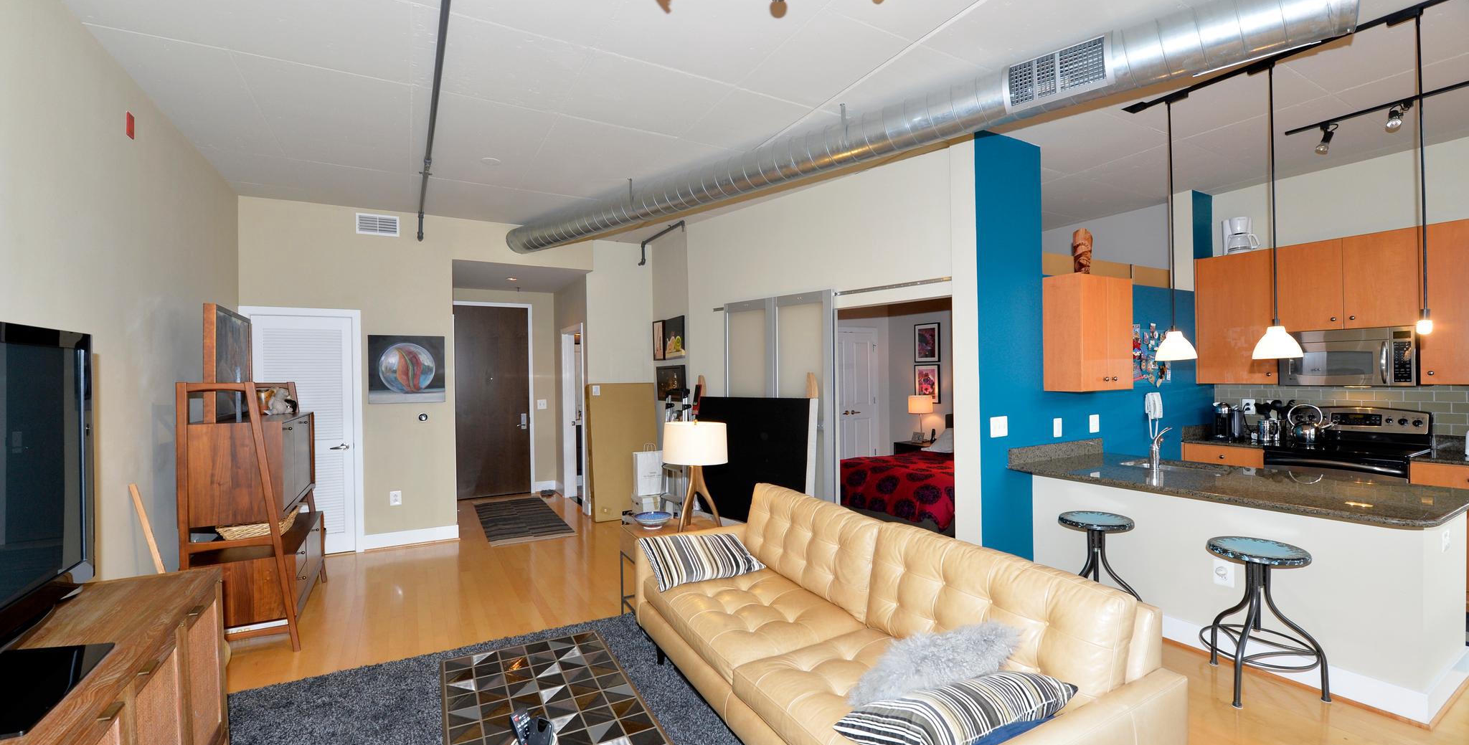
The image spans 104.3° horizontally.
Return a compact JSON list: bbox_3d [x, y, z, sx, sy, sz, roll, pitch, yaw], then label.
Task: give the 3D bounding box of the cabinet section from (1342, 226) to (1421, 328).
[{"bbox_3d":[4.802,-0.669,4.203,0.340,0.688,0.370,-1,0,-30],"label":"cabinet section"}]

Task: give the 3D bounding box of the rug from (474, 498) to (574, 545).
[{"bbox_3d":[-2.401,1.610,6.354,0.764,0.012,2.005,-1,0,-30],"label":"rug"}]

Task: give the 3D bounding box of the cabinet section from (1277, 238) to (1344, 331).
[{"bbox_3d":[4.618,-0.665,4.524,0.340,0.688,0.371,-1,0,-30],"label":"cabinet section"}]

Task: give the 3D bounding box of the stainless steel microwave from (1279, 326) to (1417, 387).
[{"bbox_3d":[4.756,-0.114,4.418,0.390,0.430,0.735,-1,0,-30],"label":"stainless steel microwave"}]

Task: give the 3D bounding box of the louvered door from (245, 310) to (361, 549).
[{"bbox_3d":[-3.725,0.538,4.966,0.830,2.193,0.090,-1,0,-30],"label":"louvered door"}]

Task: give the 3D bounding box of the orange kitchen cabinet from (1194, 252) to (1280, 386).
[{"bbox_3d":[4.449,-0.460,4.993,0.330,1.113,0.550,-1,0,-30],"label":"orange kitchen cabinet"}]

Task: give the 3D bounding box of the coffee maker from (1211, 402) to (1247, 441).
[{"bbox_3d":[4.280,0.427,4.929,0.270,0.301,0.170,-1,0,-30],"label":"coffee maker"}]

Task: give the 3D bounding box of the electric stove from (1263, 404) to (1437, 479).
[{"bbox_3d":[4.642,0.888,4.332,0.680,1.190,0.755,-1,0,-30],"label":"electric stove"}]

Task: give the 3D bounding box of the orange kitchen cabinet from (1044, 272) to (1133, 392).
[{"bbox_3d":[2.485,-0.266,4.027,0.614,0.788,0.305,-1,0,-30],"label":"orange kitchen cabinet"}]

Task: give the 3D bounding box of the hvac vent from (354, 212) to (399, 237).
[{"bbox_3d":[-3.272,-1.347,5.246,0.342,0.170,0.030,-1,0,-30],"label":"hvac vent"}]

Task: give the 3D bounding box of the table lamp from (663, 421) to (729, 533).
[{"bbox_3d":[-0.249,0.640,3.601,0.410,0.695,0.410,-1,0,0],"label":"table lamp"}]

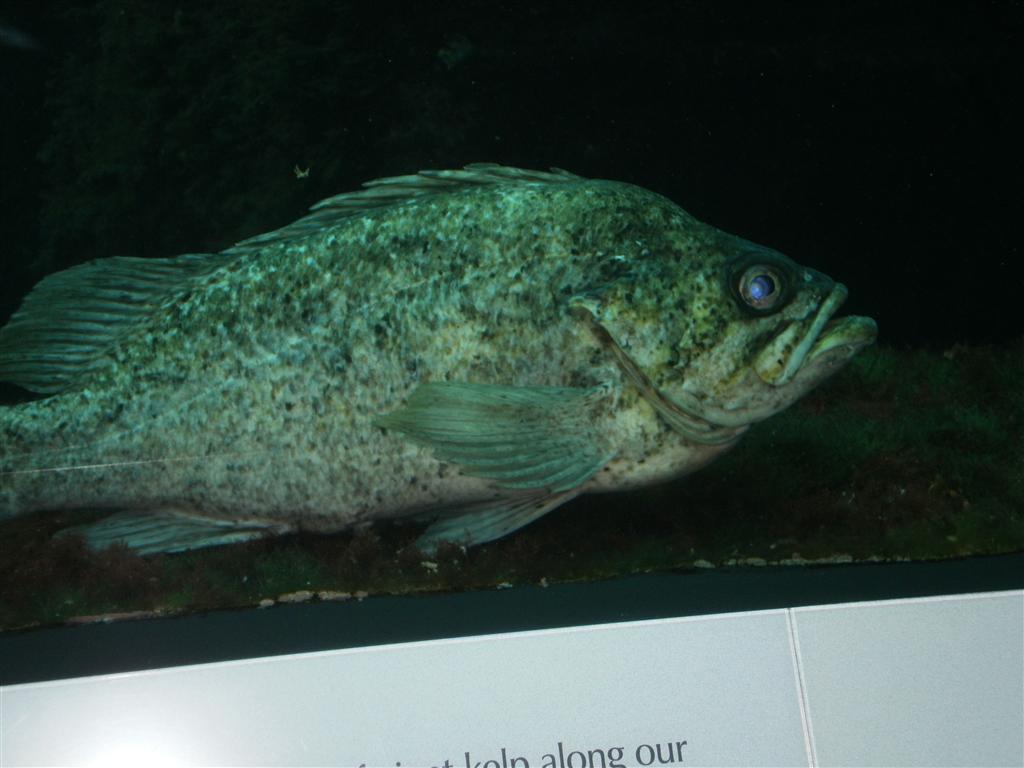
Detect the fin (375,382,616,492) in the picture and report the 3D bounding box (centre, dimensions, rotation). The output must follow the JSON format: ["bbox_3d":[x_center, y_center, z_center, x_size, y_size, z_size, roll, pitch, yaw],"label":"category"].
[{"bbox_3d":[-0.008,0.025,1.020,0.112,0.048,0.030,-2,9,7],"label":"fin"}]

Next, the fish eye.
[{"bbox_3d":[0.118,-0.045,1.030,0.021,0.021,0.013,-7,7,-9],"label":"fish eye"}]

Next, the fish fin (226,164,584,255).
[{"bbox_3d":[-0.053,-0.085,1.060,0.178,0.023,0.015,-10,7,0],"label":"fish fin"}]

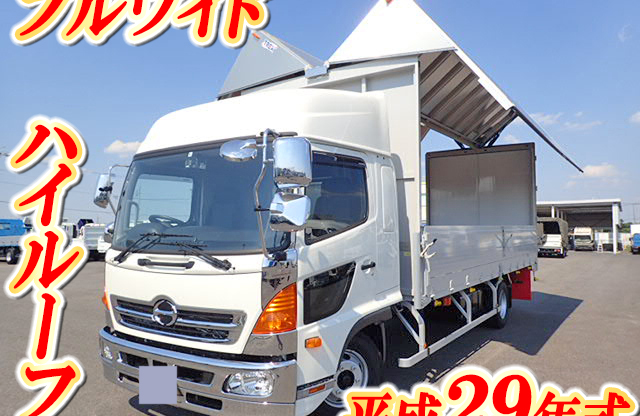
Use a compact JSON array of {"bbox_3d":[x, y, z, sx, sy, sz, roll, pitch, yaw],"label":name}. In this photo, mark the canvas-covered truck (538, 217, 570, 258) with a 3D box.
[{"bbox_3d":[12.976,1.685,25.857,1.550,2.080,3.700,-2,-3,35],"label":"canvas-covered truck"}]

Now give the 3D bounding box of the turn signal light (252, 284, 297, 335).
[{"bbox_3d":[-0.310,0.692,3.150,0.280,0.320,0.150,-1,-2,23],"label":"turn signal light"}]

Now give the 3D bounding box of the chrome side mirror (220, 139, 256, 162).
[{"bbox_3d":[-0.511,-0.361,2.900,0.210,0.140,0.140,-2,-3,35],"label":"chrome side mirror"}]

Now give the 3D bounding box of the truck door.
[{"bbox_3d":[0.160,0.370,3.501,0.160,1.580,1.040,-2,-3,35],"label":"truck door"}]

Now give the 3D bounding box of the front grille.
[{"bbox_3d":[-1.165,0.845,3.608,1.520,0.280,0.150,-2,-3,35],"label":"front grille"}]

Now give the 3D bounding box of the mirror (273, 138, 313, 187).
[{"bbox_3d":[-0.169,-0.289,2.840,0.210,0.290,0.110,-1,-2,13],"label":"mirror"}]

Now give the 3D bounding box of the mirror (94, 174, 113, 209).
[{"bbox_3d":[-2.108,-0.166,4.500,0.110,0.320,0.200,2,-3,-43],"label":"mirror"}]

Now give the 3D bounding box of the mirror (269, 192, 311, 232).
[{"bbox_3d":[-0.181,0.028,2.840,0.230,0.240,0.130,-1,-2,13],"label":"mirror"}]

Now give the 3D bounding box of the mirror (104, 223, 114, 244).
[{"bbox_3d":[-2.035,0.248,4.500,0.130,0.230,0.200,2,-3,-43],"label":"mirror"}]

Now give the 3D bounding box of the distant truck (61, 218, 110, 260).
[{"bbox_3d":[-13.665,1.982,27.200,5.000,2.250,1.900,0,-3,-3],"label":"distant truck"}]

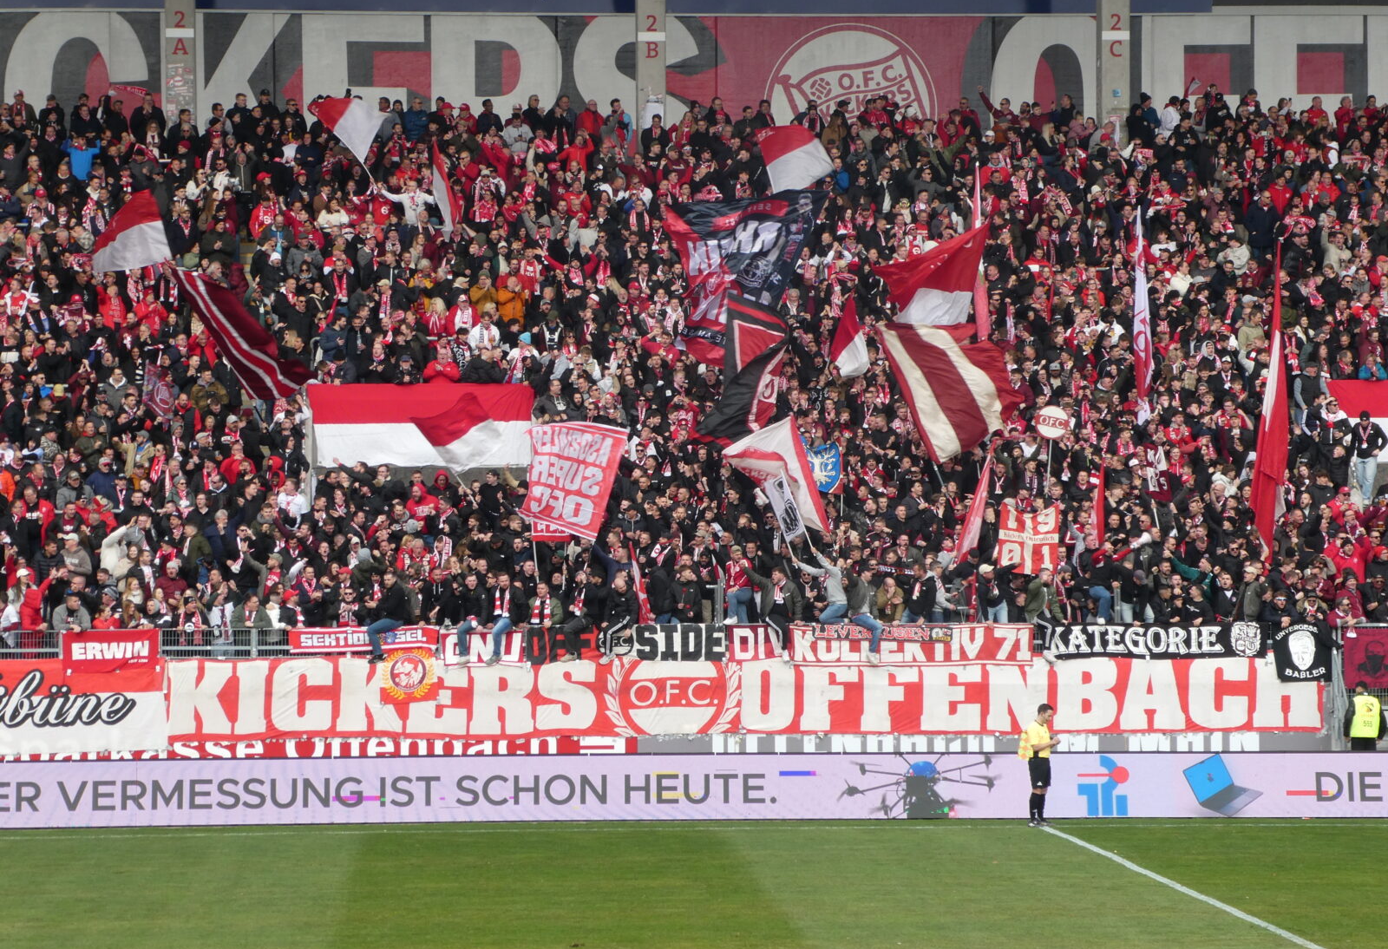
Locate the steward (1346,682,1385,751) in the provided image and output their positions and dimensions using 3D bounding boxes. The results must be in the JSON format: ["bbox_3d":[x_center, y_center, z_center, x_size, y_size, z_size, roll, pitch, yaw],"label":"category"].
[{"bbox_3d":[10.719,4.203,86.300,0.640,1.820,0.380,0,-1,-11],"label":"steward"}]

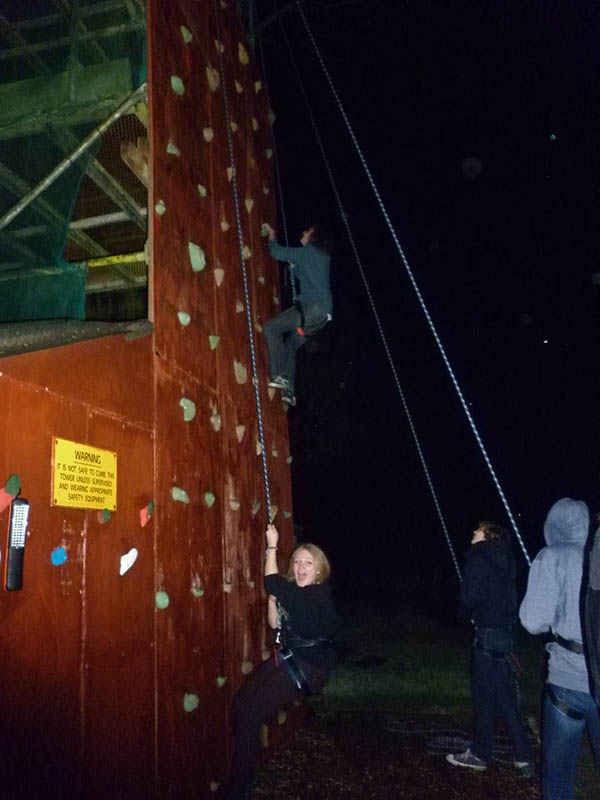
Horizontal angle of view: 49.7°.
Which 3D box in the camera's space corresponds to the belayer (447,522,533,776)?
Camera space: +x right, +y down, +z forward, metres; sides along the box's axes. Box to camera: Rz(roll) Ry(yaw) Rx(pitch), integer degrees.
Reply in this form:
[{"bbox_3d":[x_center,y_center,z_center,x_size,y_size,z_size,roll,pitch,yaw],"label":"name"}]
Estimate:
[{"bbox_3d":[1.334,1.685,4.510,0.520,1.640,0.480,-11,-17,36],"label":"belayer"}]

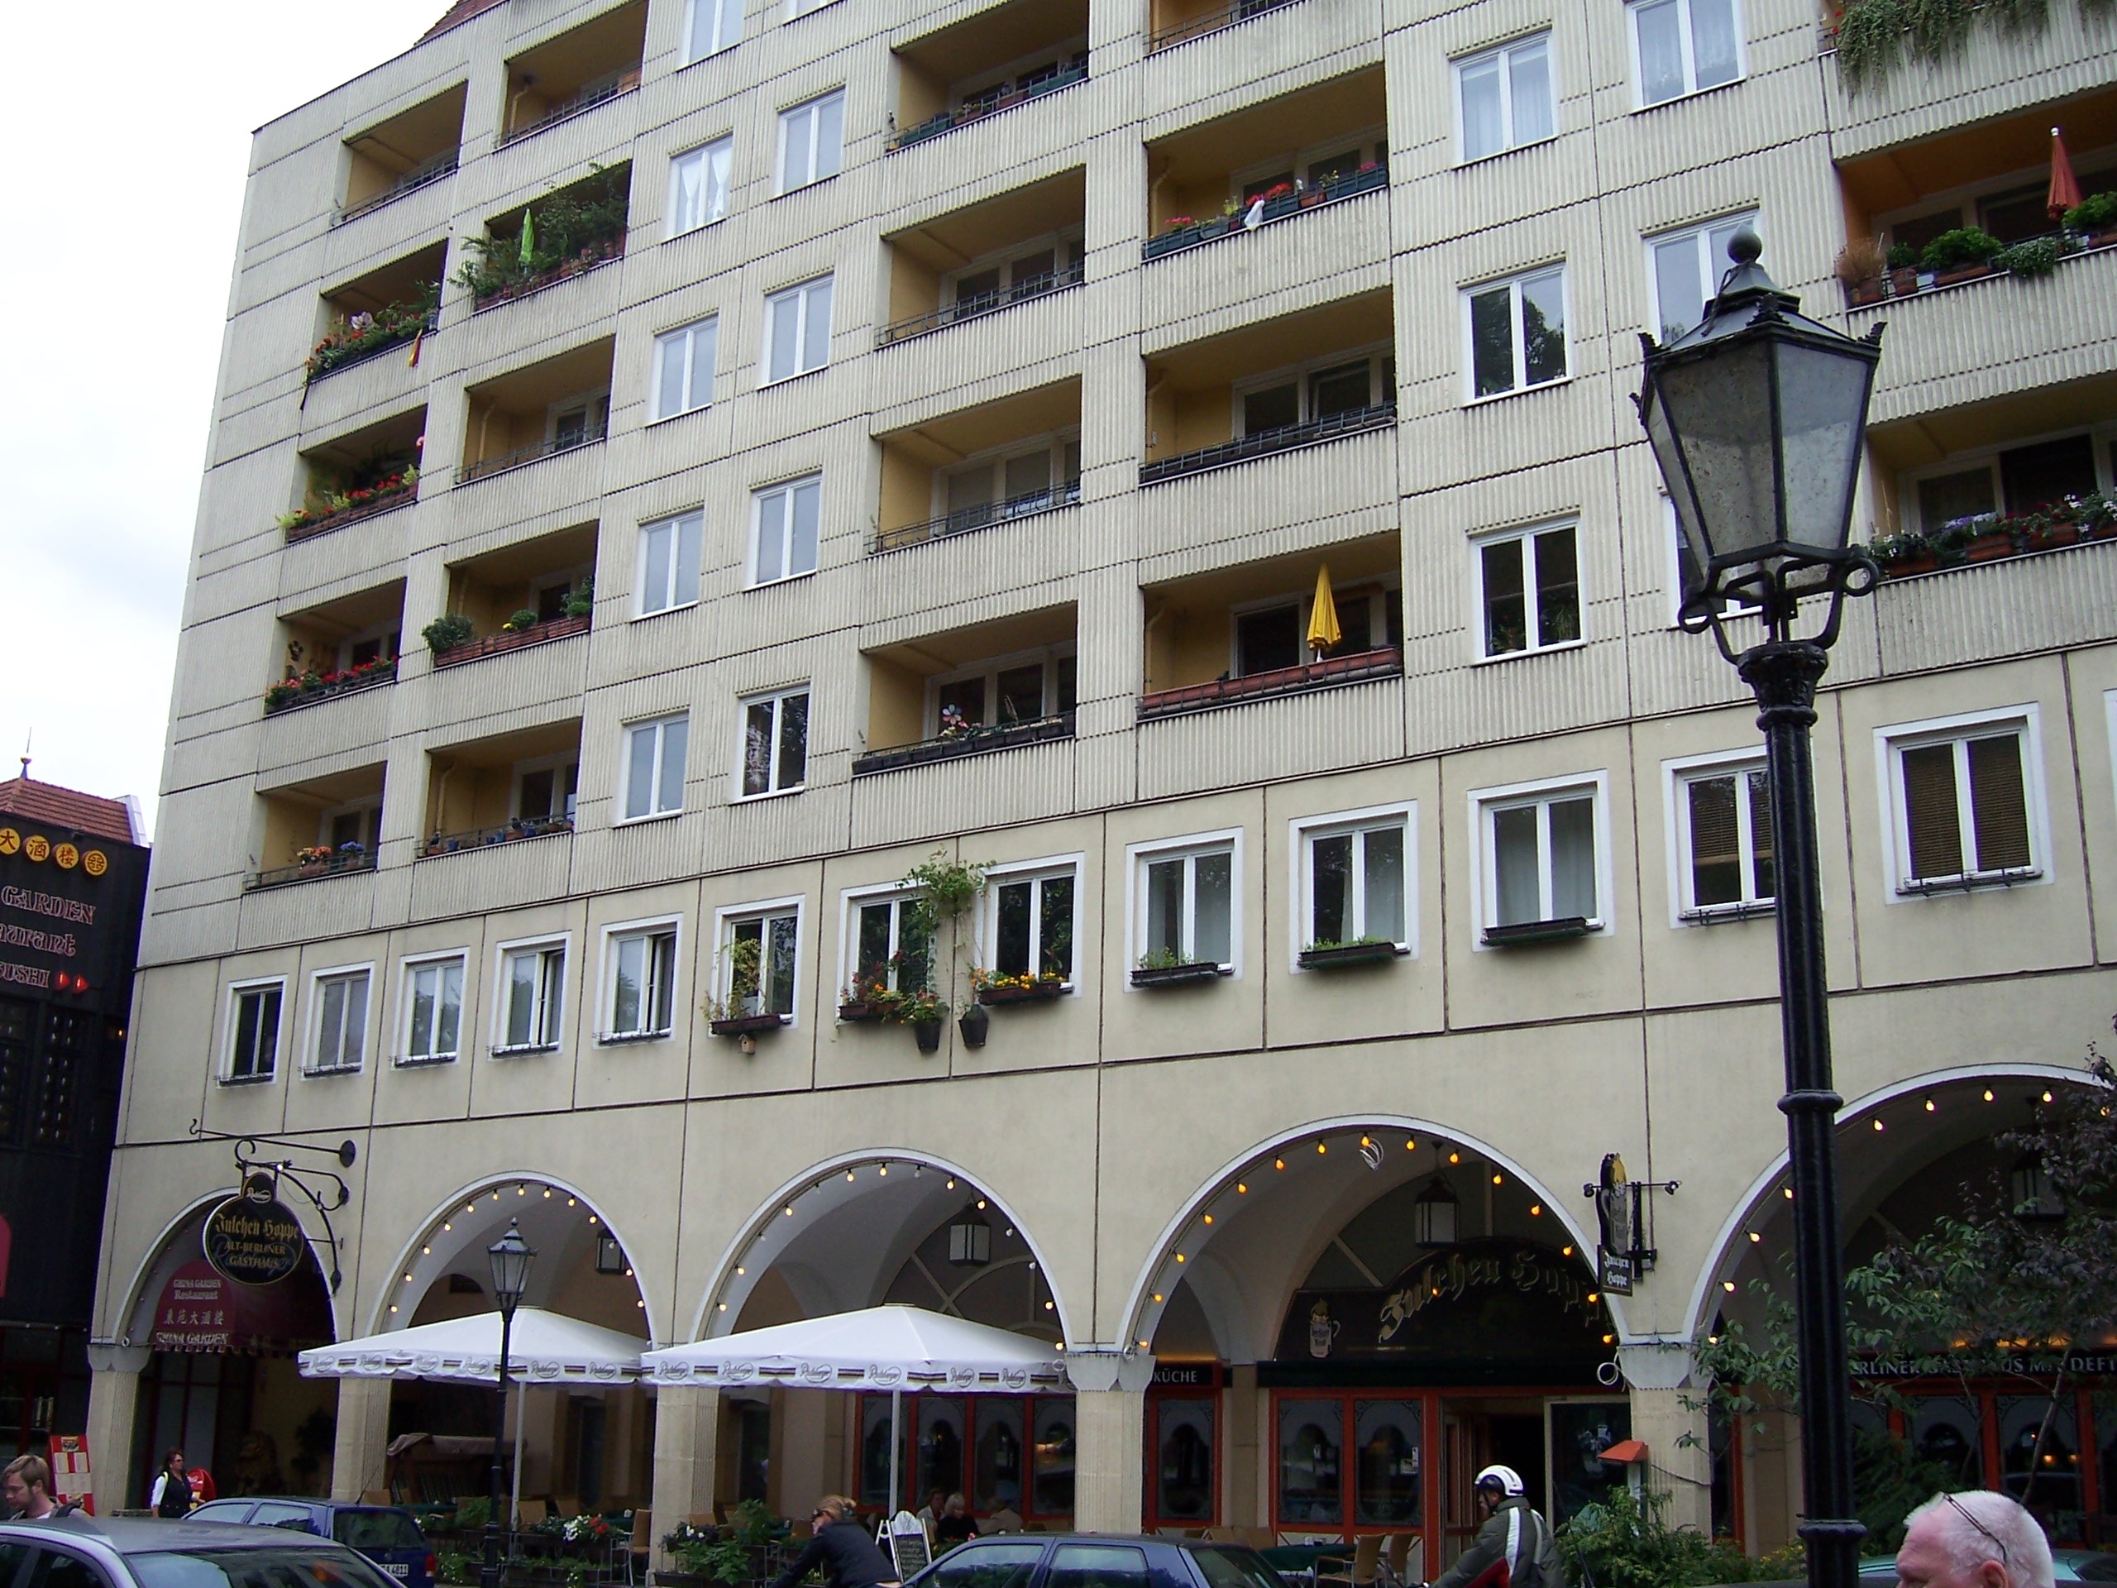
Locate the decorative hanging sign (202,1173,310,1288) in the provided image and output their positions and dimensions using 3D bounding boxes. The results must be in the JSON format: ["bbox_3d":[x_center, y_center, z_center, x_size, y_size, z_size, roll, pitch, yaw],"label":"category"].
[{"bbox_3d":[-10.427,5.651,28.632,0.100,1.470,1.530,-10,-20,33],"label":"decorative hanging sign"}]

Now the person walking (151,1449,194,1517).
[{"bbox_3d":[-9.517,7.858,23.476,0.380,1.660,0.500,-5,-17,21],"label":"person walking"}]

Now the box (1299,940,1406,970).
[{"bbox_3d":[2.877,1.590,21.823,1.030,0.180,0.220,-10,-20,33],"label":"box"}]

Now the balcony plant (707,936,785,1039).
[{"bbox_3d":[-3.734,2.309,26.400,1.020,1.100,0.280,-10,-19,33],"label":"balcony plant"}]

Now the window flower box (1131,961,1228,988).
[{"bbox_3d":[1.253,1.887,23.009,1.050,0.160,0.200,-10,-19,33],"label":"window flower box"}]

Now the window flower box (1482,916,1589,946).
[{"bbox_3d":[4.528,1.310,20.848,1.020,0.160,0.200,-10,-19,33],"label":"window flower box"}]

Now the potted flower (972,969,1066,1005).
[{"bbox_3d":[-0.391,2.134,24.100,1.080,0.280,0.240,-10,-19,33],"label":"potted flower"}]

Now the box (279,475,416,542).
[{"bbox_3d":[-10.870,-4.337,33.904,3.100,0.360,0.240,-10,-19,33],"label":"box"}]

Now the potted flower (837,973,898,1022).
[{"bbox_3d":[-2.168,2.375,25.264,0.800,0.400,0.250,-10,-19,33],"label":"potted flower"}]

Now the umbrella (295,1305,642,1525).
[{"bbox_3d":[-6.641,7.976,27.186,4.000,3.330,4.000,-10,-20,33],"label":"umbrella"}]

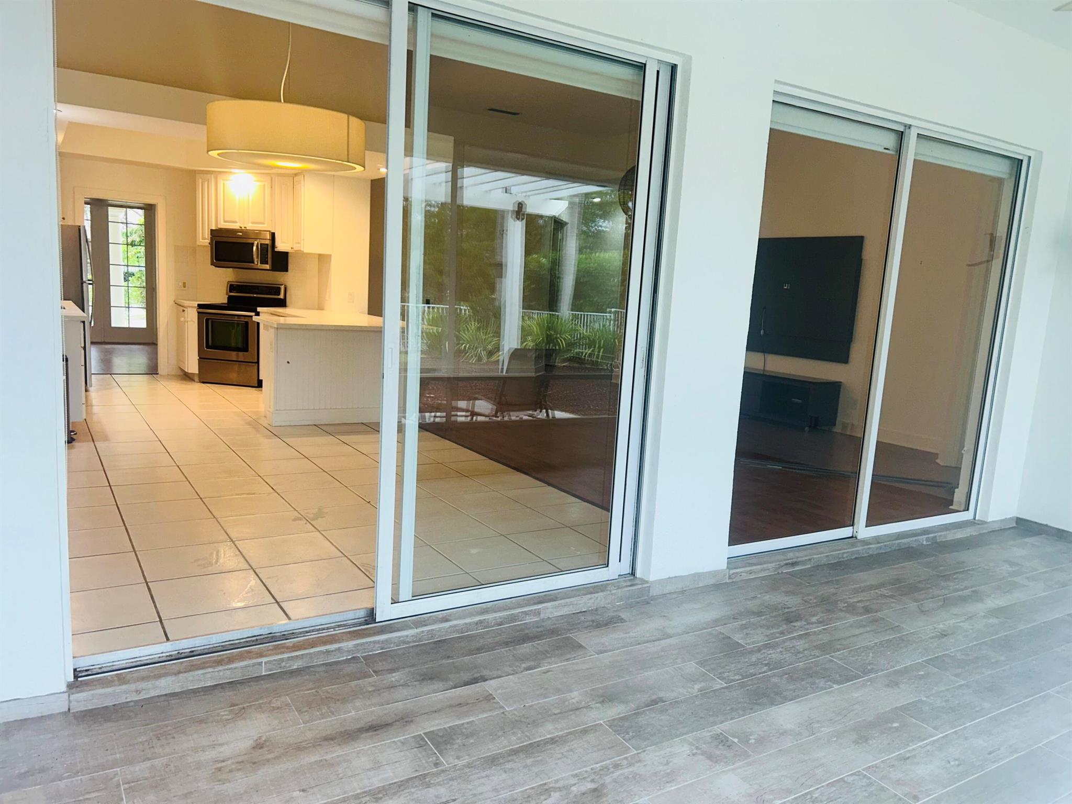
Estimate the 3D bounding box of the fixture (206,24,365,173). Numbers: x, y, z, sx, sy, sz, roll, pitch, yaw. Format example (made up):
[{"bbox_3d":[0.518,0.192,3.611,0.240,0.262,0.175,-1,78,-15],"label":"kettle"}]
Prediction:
[{"bbox_3d":[-1.260,-1.618,4.113,0.770,0.766,0.770,-2,10,-32],"label":"fixture"}]

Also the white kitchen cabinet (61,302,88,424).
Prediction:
[{"bbox_3d":[-4.510,-0.411,7.339,0.650,0.910,1.950,-2,10,-32],"label":"white kitchen cabinet"}]

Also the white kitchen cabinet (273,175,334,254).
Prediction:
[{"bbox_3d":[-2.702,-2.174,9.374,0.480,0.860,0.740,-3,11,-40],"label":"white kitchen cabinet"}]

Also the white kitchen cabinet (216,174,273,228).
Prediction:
[{"bbox_3d":[-3.381,-2.359,9.603,0.760,0.630,0.335,5,8,11],"label":"white kitchen cabinet"}]

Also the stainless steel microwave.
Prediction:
[{"bbox_3d":[-3.420,-1.813,9.645,0.760,0.435,0.400,5,8,11],"label":"stainless steel microwave"}]

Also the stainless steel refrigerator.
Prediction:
[{"bbox_3d":[-5.167,-1.028,8.538,0.790,1.720,0.800,-2,10,-32],"label":"stainless steel refrigerator"}]

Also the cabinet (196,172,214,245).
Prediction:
[{"bbox_3d":[-3.885,-2.298,9.711,0.250,0.845,0.340,5,8,11],"label":"cabinet"}]

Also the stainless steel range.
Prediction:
[{"bbox_3d":[-3.506,-0.820,9.644,0.760,1.190,0.680,5,8,11],"label":"stainless steel range"}]

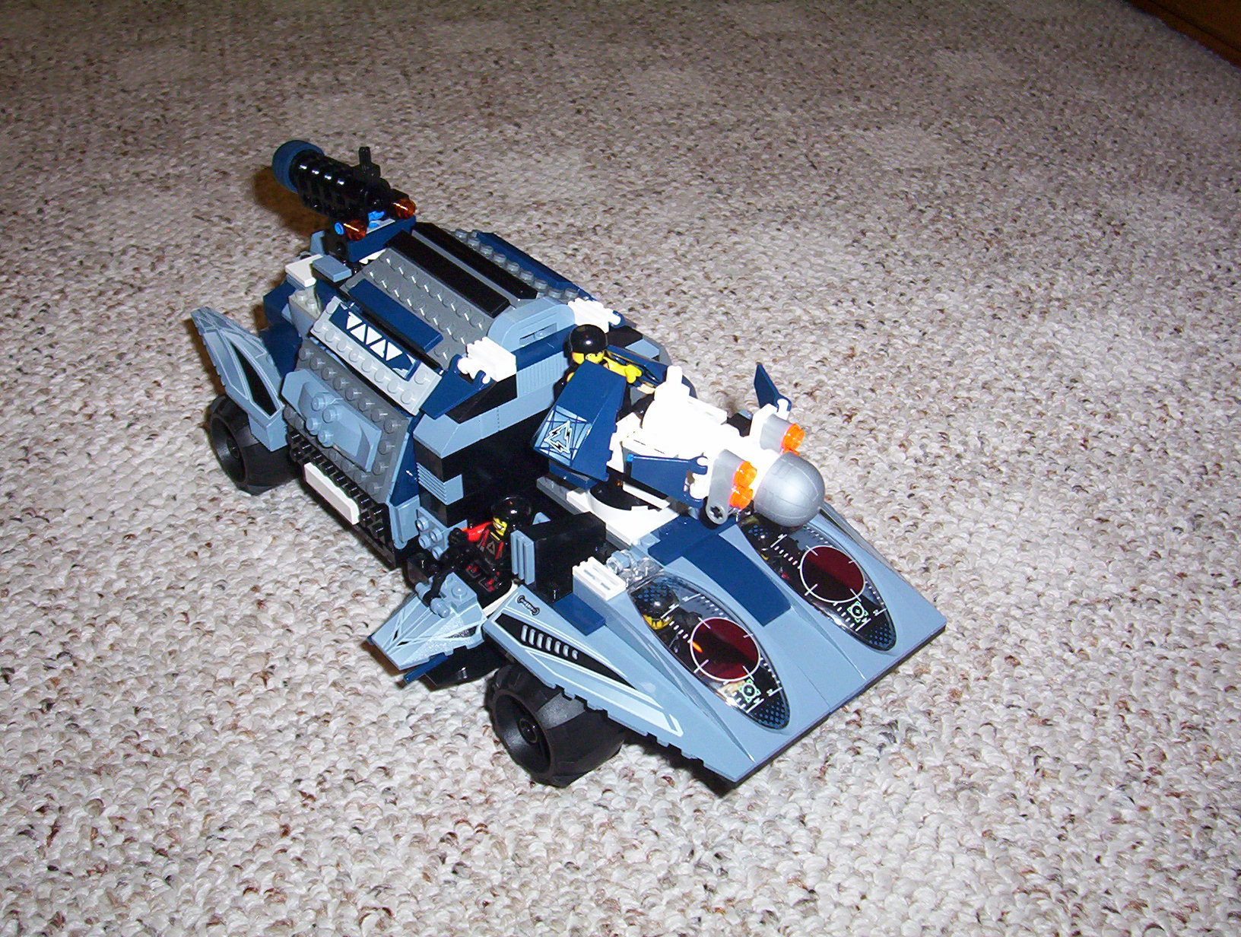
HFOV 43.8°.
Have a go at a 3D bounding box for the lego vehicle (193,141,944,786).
[{"bbox_3d":[-0.035,-0.019,0.563,0.170,0.144,0.327,-28,46,-31],"label":"lego vehicle"}]

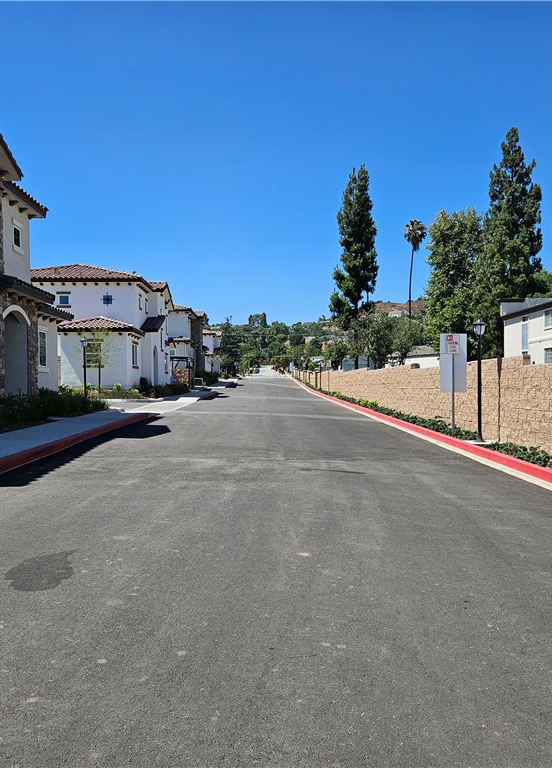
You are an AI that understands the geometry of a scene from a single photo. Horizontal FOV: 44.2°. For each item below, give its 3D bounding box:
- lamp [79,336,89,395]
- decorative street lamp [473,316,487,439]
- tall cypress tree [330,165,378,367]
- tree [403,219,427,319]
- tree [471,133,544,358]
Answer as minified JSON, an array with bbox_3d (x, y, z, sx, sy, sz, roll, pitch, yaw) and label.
[{"bbox_3d":[-7.036,-0.384,25.000,0.280,2.700,0.280,0,0,0],"label":"lamp"},{"bbox_3d":[4.493,-0.078,15.000,0.280,2.710,0.280,0,0,0],"label":"decorative street lamp"},{"bbox_3d":[7.845,-11.337,68.000,4.600,21.000,4.600,0,0,0],"label":"tall cypress tree"},{"bbox_3d":[17.443,-10.792,86.000,2.900,20.000,2.900,0,0,0],"label":"tree"},{"bbox_3d":[21.277,-11.873,62.000,6.200,23.000,6.200,0,0,0],"label":"tree"}]

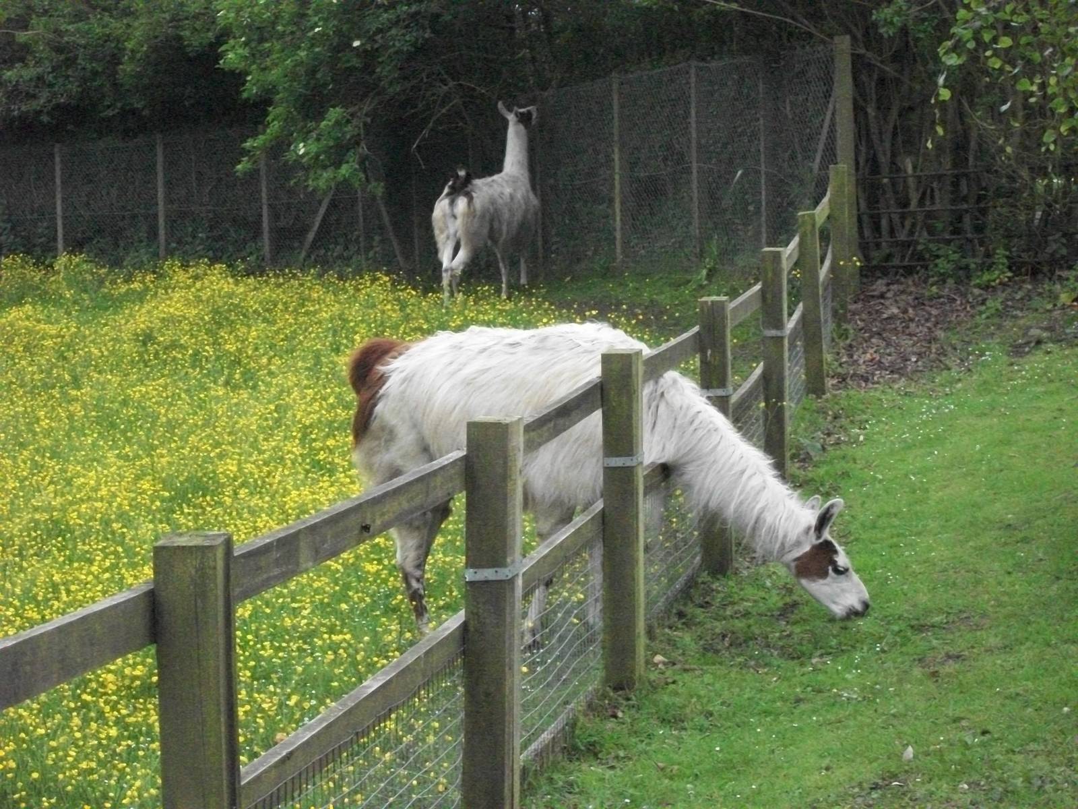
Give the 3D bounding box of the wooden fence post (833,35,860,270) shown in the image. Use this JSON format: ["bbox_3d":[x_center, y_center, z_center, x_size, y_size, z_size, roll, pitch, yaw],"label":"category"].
[{"bbox_3d":[2.238,-1.766,21.800,0.130,1.850,0.130,0,7,12],"label":"wooden fence post"}]

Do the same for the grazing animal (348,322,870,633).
[{"bbox_3d":[0.245,0.287,10.550,1.800,1.140,0.480,0,7,7],"label":"grazing animal"}]

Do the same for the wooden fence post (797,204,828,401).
[{"bbox_3d":[1.591,-0.586,17.400,0.108,1.080,0.105,0,7,12],"label":"wooden fence post"}]

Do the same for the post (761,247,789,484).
[{"bbox_3d":[1.158,-0.200,14.650,0.108,1.110,0.105,0,7,12],"label":"post"}]

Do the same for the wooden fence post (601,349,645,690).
[{"bbox_3d":[0.282,0.382,9.850,0.108,1.100,0.105,0,7,12],"label":"wooden fence post"}]

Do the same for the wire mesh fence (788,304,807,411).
[{"bbox_3d":[1.383,-0.166,16.000,0.050,0.720,2.550,0,7,9],"label":"wire mesh fence"}]

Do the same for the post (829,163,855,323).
[{"bbox_3d":[2.009,-1.073,20.000,0.108,1.070,0.105,0,7,12],"label":"post"}]

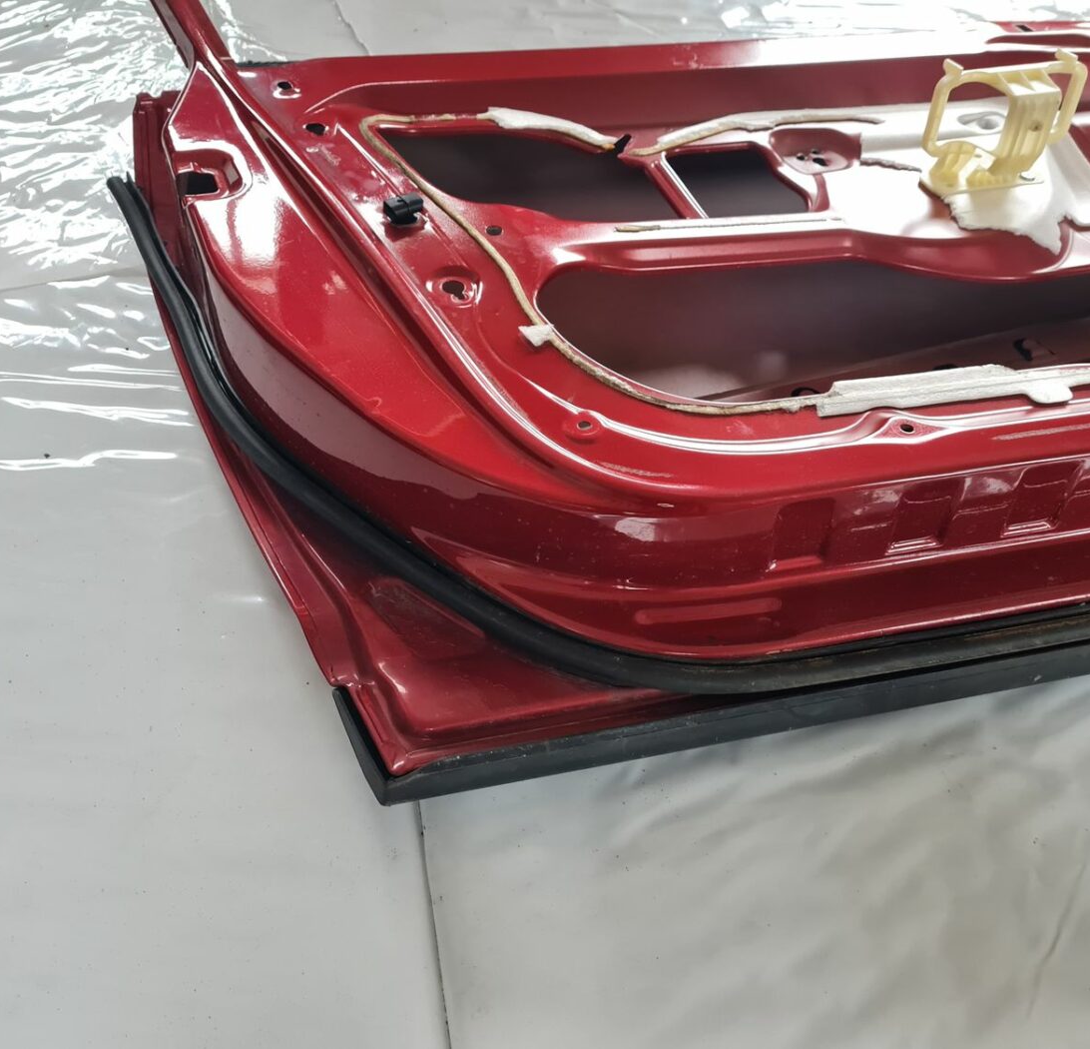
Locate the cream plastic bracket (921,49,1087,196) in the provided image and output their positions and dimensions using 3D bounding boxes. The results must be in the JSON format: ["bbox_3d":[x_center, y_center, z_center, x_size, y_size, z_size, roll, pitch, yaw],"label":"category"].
[{"bbox_3d":[0.341,-0.296,0.765,0.121,0.084,0.052,-10,42,-11],"label":"cream plastic bracket"}]

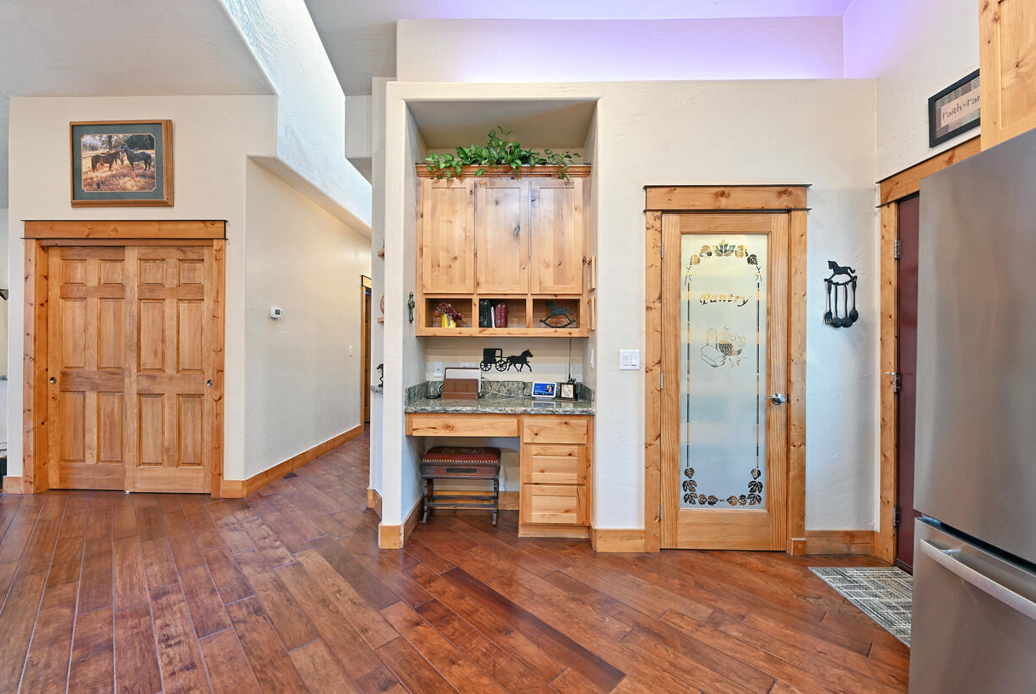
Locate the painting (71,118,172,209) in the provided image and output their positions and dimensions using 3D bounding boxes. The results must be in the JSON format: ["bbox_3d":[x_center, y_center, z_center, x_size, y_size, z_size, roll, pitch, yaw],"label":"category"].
[{"bbox_3d":[-3.211,-1.481,3.278,0.830,0.700,0.040,0,0,1],"label":"painting"}]

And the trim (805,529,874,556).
[{"bbox_3d":[1.916,1.168,2.416,0.410,0.148,0.021,0,0,1],"label":"trim"}]

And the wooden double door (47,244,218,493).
[{"bbox_3d":[-3.225,0.174,3.387,1.465,2.047,0.080,0,0,2],"label":"wooden double door"}]

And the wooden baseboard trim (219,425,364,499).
[{"bbox_3d":[-2.287,1.145,4.459,0.200,0.146,2.420,0,0,1],"label":"wooden baseboard trim"}]

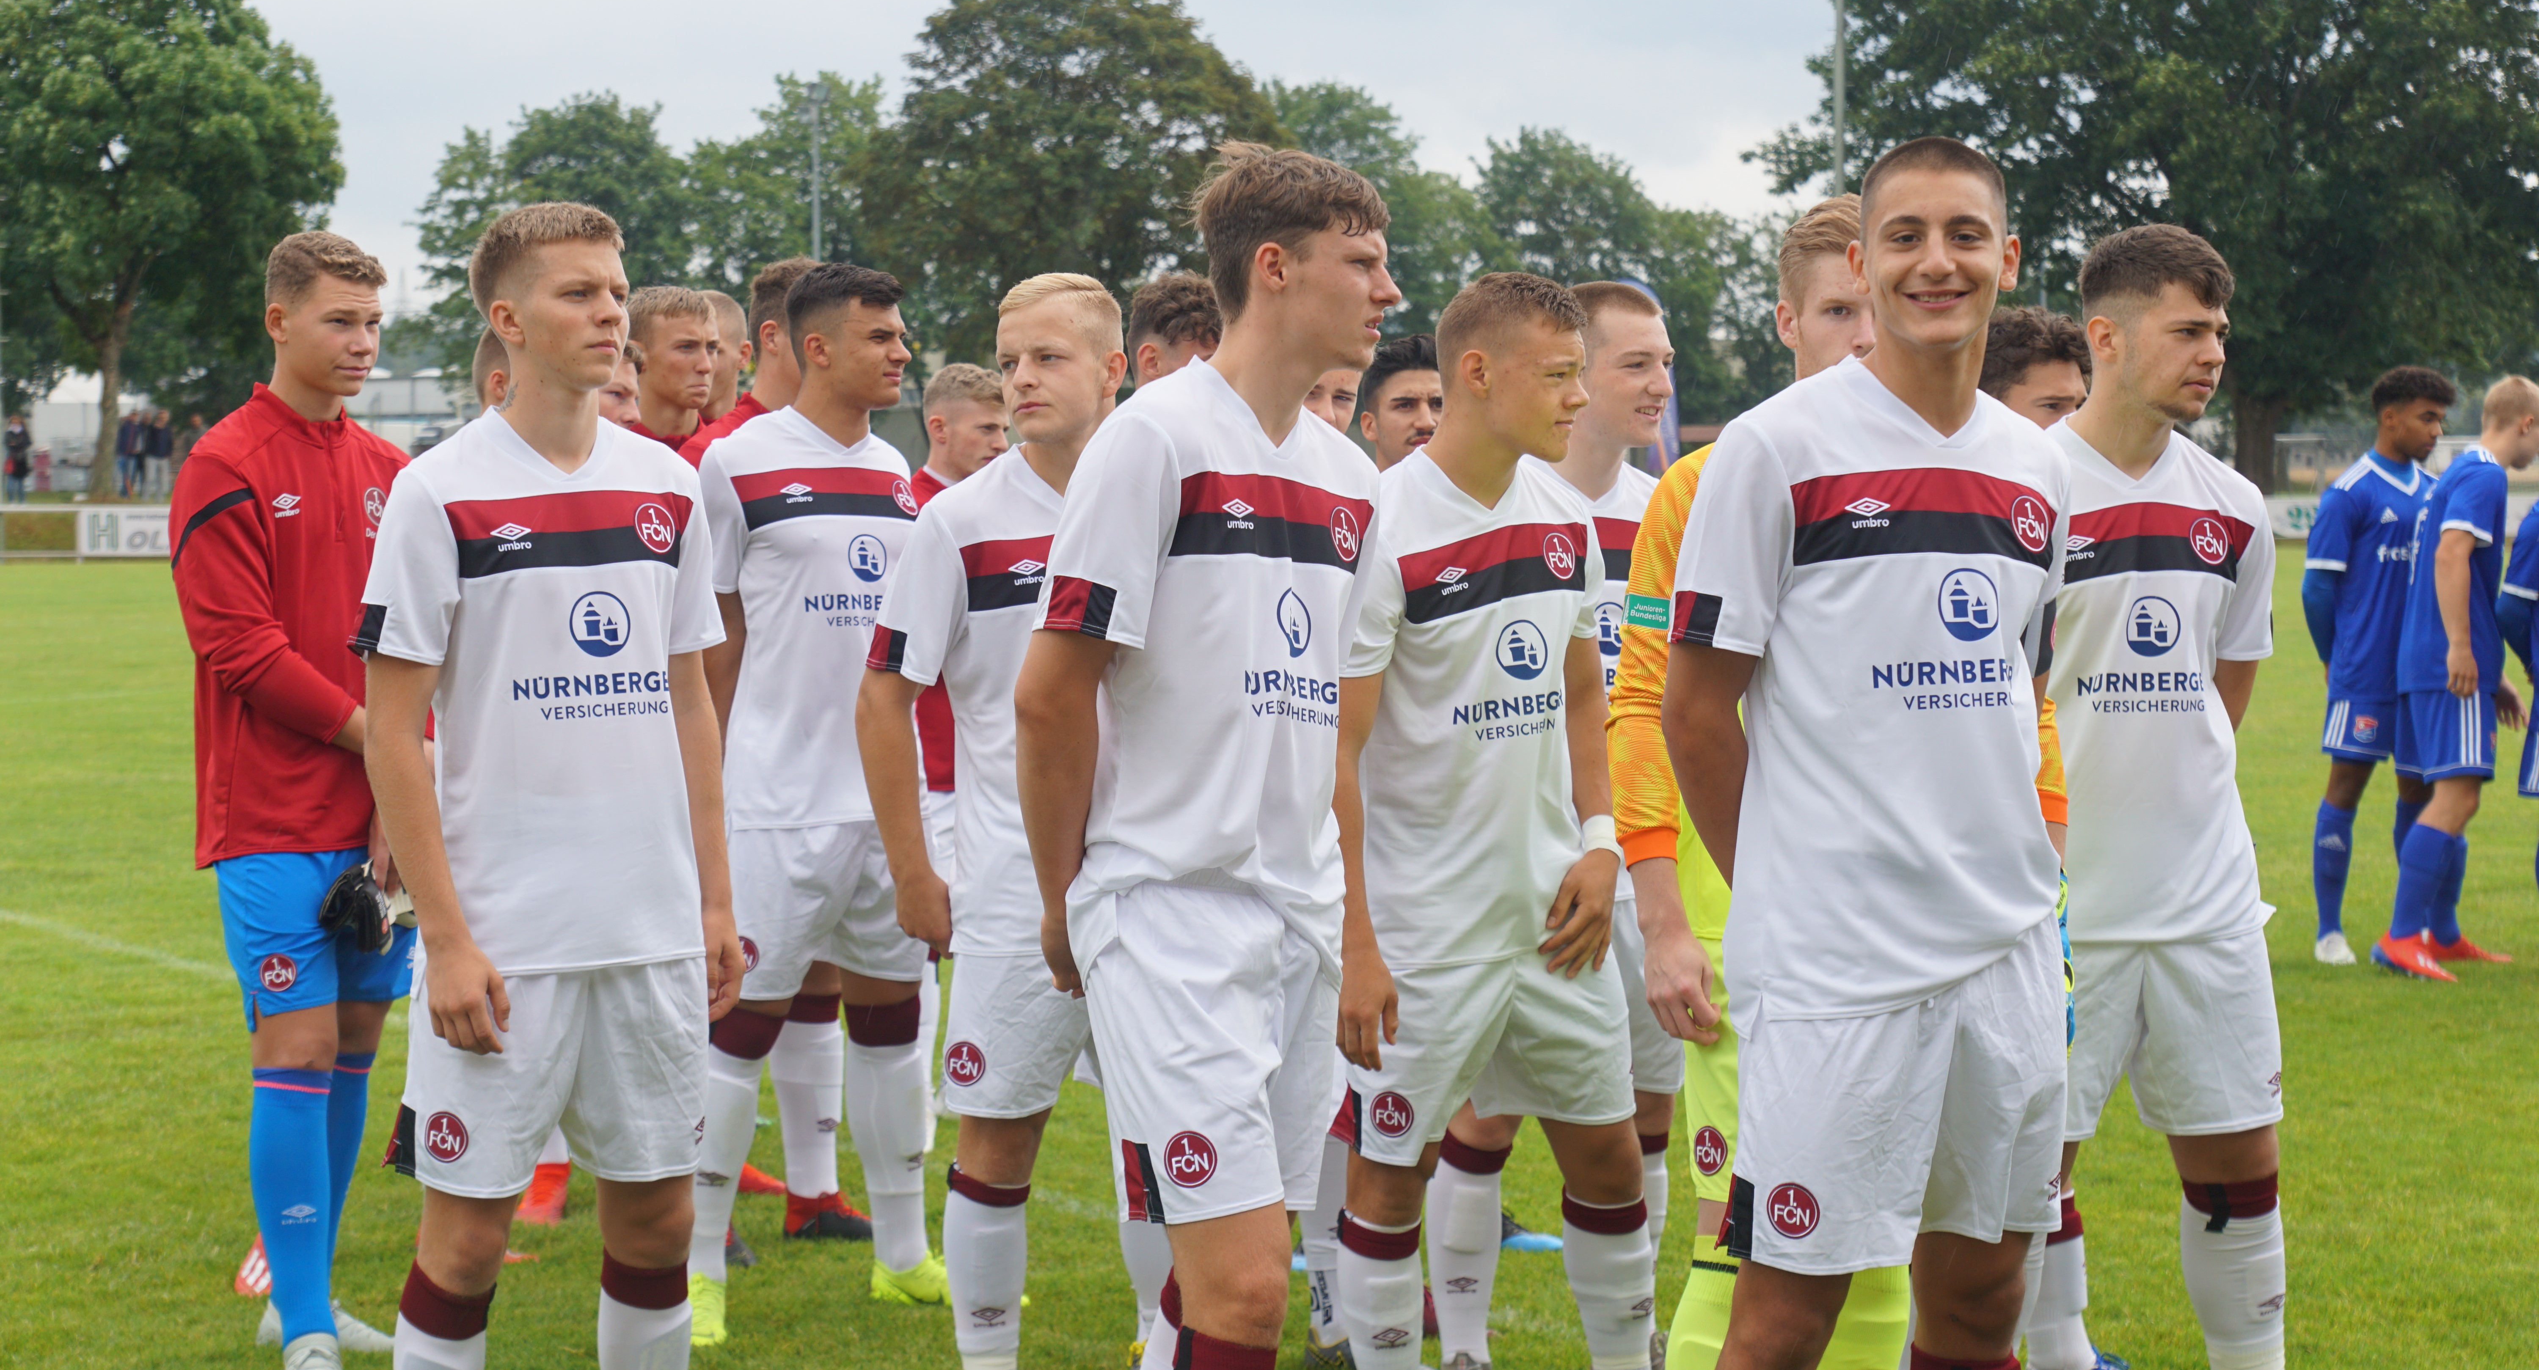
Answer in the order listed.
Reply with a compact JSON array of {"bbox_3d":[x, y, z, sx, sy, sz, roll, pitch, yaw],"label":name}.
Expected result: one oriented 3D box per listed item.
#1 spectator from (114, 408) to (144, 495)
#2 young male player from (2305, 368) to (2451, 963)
[{"bbox_3d":[-21.938,-4.457,91.040,0.550,1.750,0.400,-1,3,-25],"label":"spectator"},{"bbox_3d":[3.370,-0.070,14.400,0.520,1.780,0.340,-2,3,-36],"label":"young male player"}]

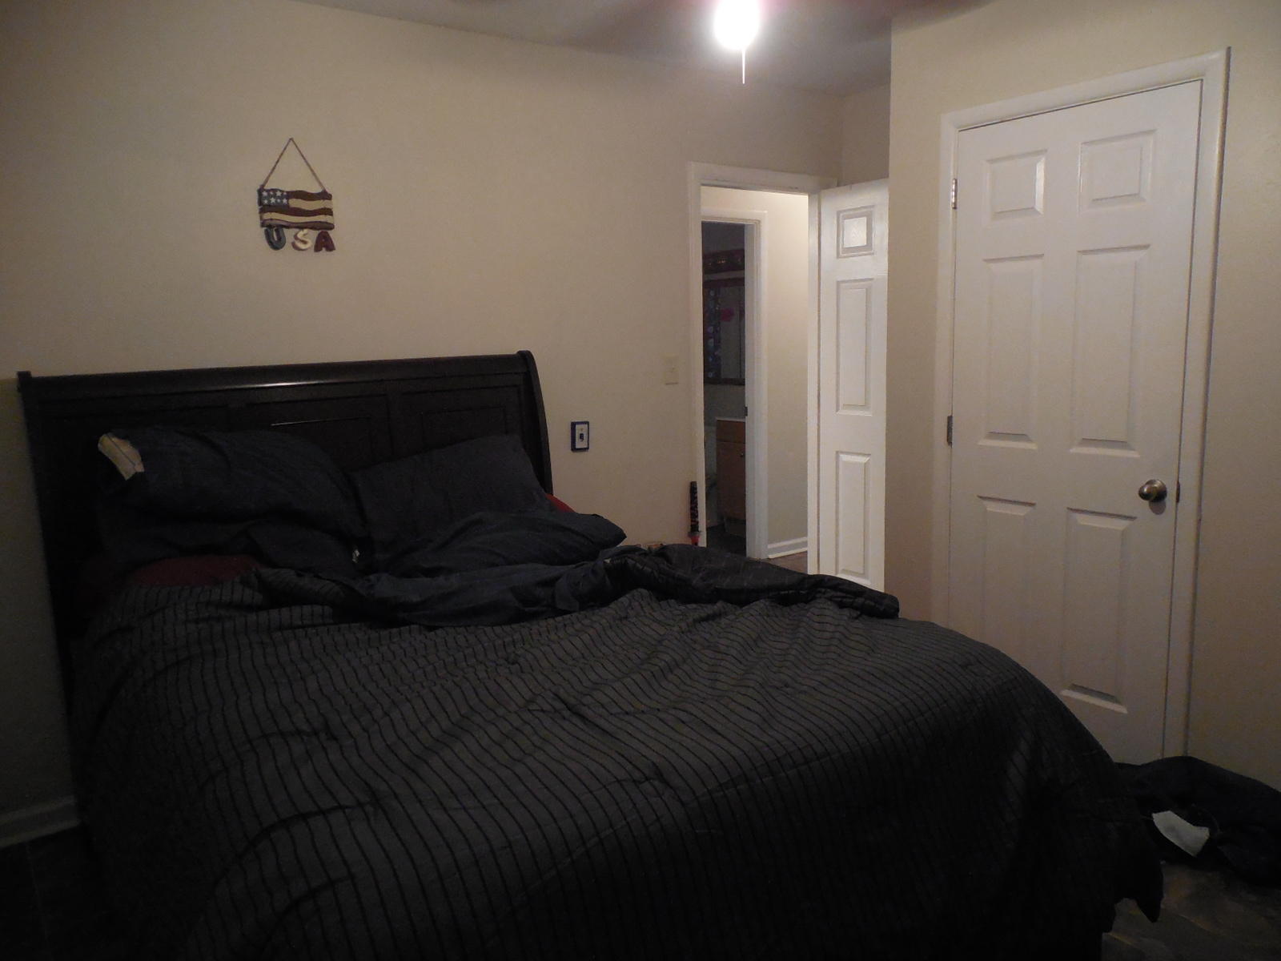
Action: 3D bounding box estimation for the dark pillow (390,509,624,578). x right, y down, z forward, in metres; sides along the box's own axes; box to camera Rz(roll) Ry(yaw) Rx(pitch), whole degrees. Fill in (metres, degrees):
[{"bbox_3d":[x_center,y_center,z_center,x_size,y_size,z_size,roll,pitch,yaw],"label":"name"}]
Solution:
[{"bbox_3d":[-0.360,0.162,2.573,0.620,0.140,0.430,-9,11,-36],"label":"dark pillow"}]

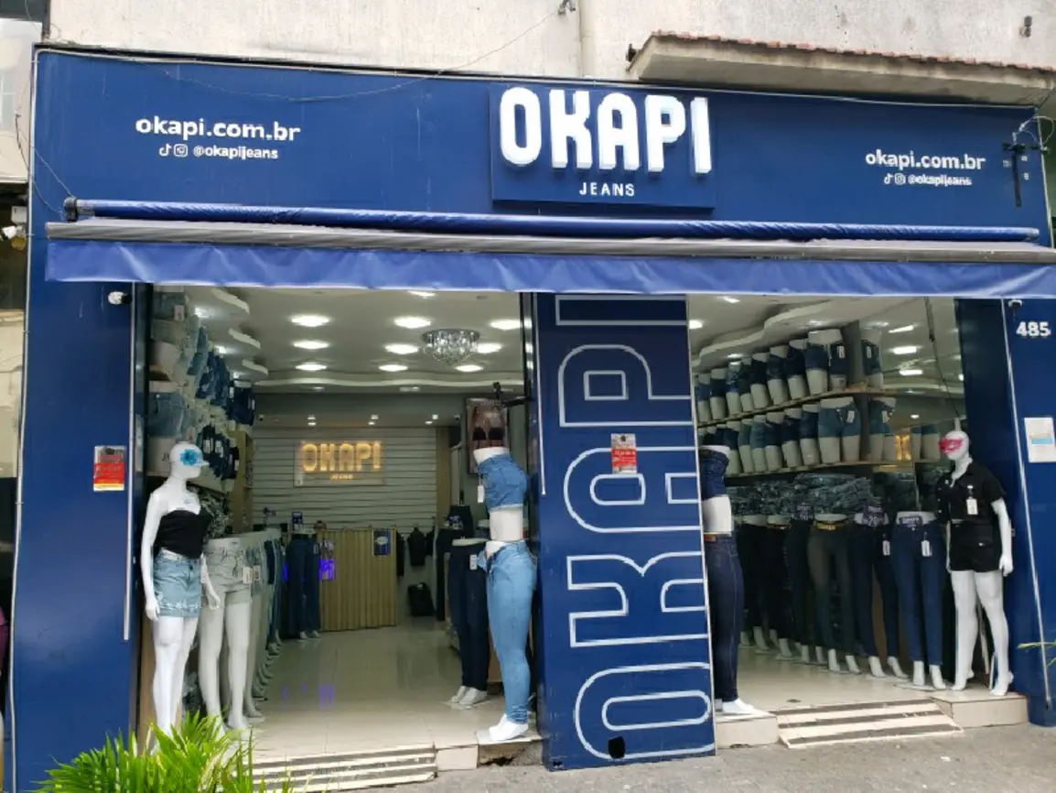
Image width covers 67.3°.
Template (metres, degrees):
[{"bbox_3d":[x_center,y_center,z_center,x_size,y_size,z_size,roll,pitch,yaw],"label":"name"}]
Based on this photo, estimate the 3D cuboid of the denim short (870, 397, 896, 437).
[{"bbox_3d":[3.033,0.175,6.751,0.340,0.310,0.240,3,-9,-37],"label":"denim short"}]

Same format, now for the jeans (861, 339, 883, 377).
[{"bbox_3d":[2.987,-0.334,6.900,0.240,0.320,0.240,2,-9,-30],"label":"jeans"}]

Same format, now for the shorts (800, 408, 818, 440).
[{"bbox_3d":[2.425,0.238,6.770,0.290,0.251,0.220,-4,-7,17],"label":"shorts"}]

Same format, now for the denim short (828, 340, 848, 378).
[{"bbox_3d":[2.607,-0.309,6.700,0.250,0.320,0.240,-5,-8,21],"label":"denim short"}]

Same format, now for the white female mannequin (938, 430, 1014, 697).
[{"bbox_3d":[2.974,1.087,5.330,0.340,1.700,0.460,1,-8,-29],"label":"white female mannequin"}]

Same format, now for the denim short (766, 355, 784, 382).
[{"bbox_3d":[2.426,-0.267,7.579,0.340,0.270,0.250,-4,-7,12],"label":"denim short"}]

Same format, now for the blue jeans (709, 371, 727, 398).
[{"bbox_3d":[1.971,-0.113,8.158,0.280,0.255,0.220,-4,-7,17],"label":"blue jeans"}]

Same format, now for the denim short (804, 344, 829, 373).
[{"bbox_3d":[2.555,-0.321,6.867,0.330,0.290,0.250,-4,-7,12],"label":"denim short"}]

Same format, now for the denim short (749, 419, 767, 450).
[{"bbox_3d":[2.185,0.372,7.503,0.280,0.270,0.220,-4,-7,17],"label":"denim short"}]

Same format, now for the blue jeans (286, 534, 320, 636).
[{"bbox_3d":[-2.373,1.994,8.413,0.370,1.000,0.270,1,-8,-25],"label":"blue jeans"}]

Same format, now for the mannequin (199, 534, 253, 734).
[{"bbox_3d":[-1.883,1.473,4.973,0.280,1.220,0.360,-8,-9,42],"label":"mannequin"}]

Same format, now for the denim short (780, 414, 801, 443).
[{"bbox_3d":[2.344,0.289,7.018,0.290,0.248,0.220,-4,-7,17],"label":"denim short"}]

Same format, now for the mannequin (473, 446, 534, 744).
[{"bbox_3d":[-0.153,1.130,4.720,0.320,1.680,0.330,3,-9,-32],"label":"mannequin"}]

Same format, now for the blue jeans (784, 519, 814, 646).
[{"bbox_3d":[2.177,1.499,6.450,0.330,1.000,0.240,-2,-8,-1],"label":"blue jeans"}]

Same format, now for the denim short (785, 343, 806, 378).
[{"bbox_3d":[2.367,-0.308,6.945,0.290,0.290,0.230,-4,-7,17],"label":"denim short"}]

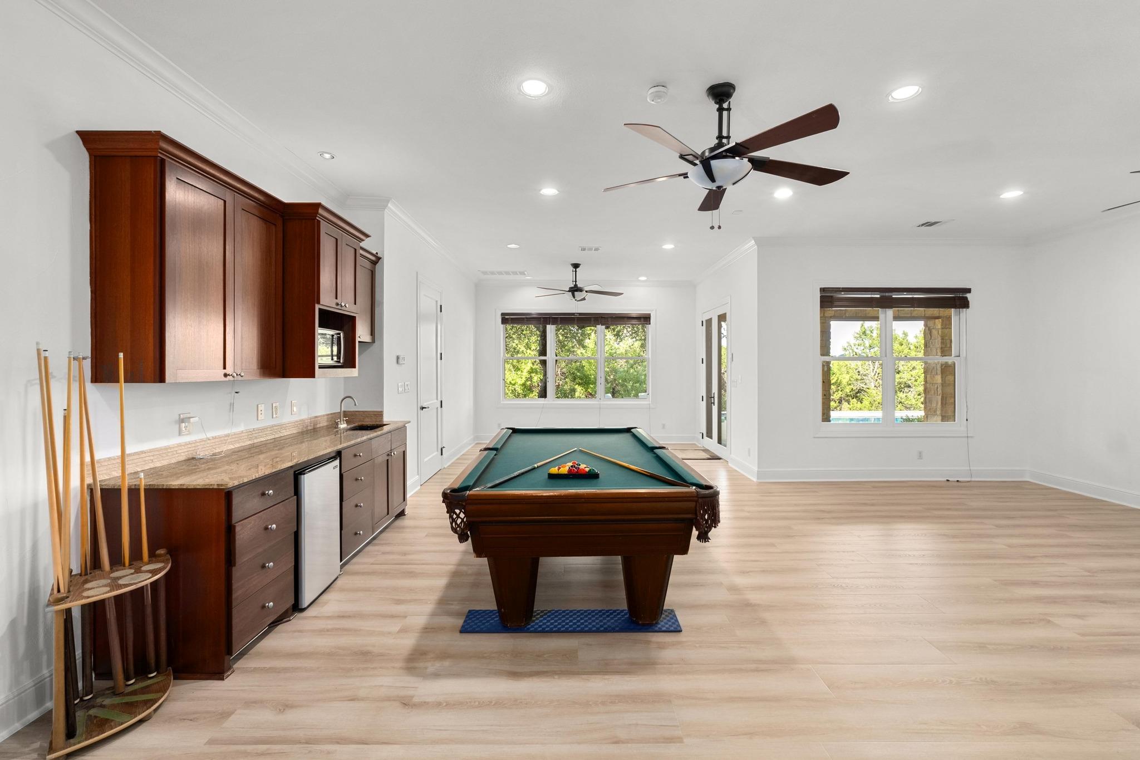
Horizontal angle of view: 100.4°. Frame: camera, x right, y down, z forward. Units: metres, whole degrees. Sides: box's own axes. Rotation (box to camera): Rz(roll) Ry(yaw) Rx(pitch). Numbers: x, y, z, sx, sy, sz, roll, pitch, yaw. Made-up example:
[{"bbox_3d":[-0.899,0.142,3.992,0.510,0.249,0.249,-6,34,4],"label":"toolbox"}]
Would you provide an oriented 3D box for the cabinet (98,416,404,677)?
[{"bbox_3d":[-1.885,0.901,3.385,0.620,0.888,2.400,0,2,0],"label":"cabinet"}]

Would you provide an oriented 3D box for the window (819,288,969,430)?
[{"bbox_3d":[4.040,-0.256,5.920,1.860,1.790,0.130,0,2,1],"label":"window"}]

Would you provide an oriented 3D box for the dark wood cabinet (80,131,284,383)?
[{"bbox_3d":[-2.000,-0.556,2.586,0.370,1.119,0.958,0,2,0],"label":"dark wood cabinet"}]

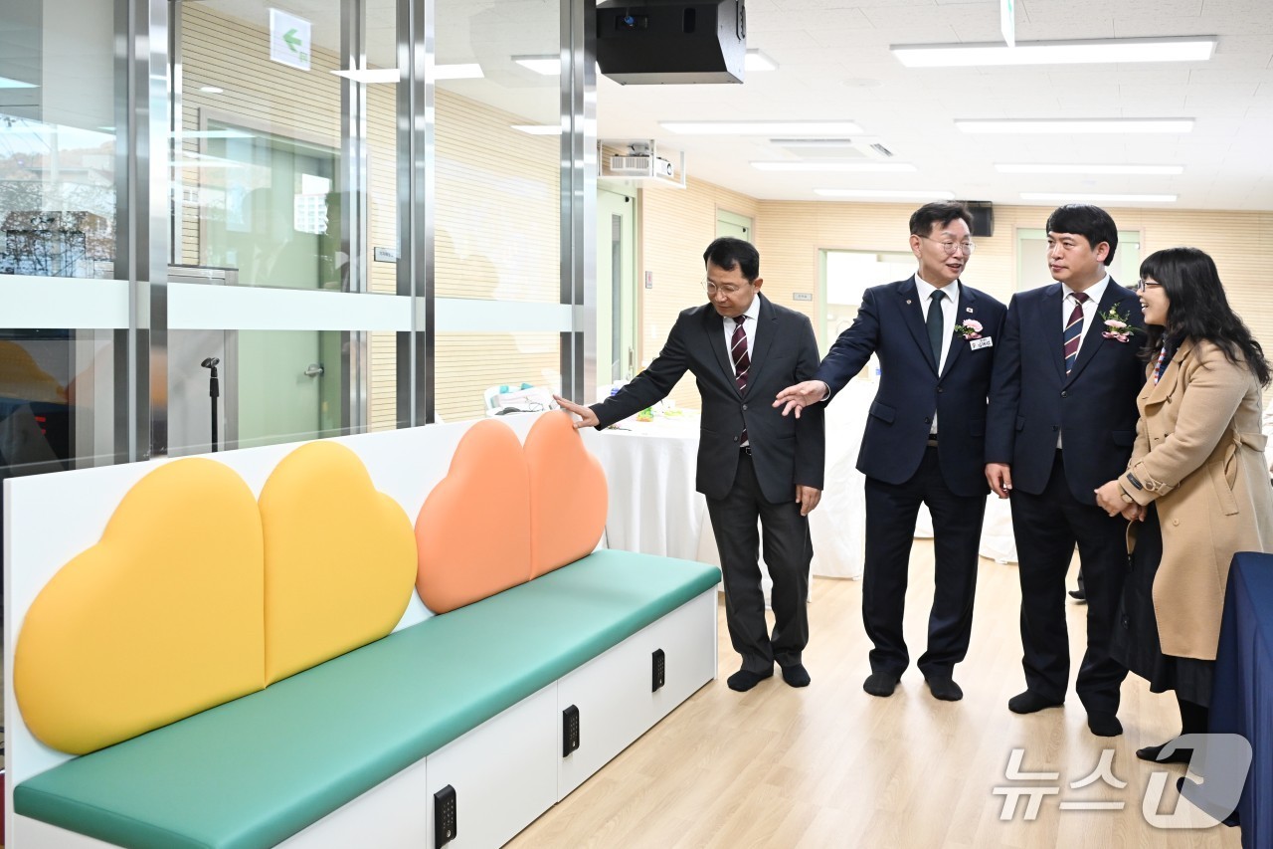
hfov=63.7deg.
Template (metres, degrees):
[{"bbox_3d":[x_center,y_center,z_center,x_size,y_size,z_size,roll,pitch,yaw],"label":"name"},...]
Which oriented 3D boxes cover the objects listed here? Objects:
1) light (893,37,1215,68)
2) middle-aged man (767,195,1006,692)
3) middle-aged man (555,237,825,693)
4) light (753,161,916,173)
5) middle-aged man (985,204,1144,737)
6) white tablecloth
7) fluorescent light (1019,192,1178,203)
[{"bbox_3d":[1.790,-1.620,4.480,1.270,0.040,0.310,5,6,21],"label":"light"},{"bbox_3d":[0.880,0.090,3.560,0.760,1.720,0.480,2,4,13],"label":"middle-aged man"},{"bbox_3d":[0.195,0.140,3.670,0.860,1.610,0.480,3,5,18],"label":"middle-aged man"},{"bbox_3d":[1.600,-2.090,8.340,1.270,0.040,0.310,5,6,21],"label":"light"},{"bbox_3d":[1.405,0.140,3.370,0.540,1.720,0.380,3,5,29],"label":"middle-aged man"},{"bbox_3d":[1.200,0.310,6.300,2.400,0.760,2.400,3,5,21],"label":"white tablecloth"},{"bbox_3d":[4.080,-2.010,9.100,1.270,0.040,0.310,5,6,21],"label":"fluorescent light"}]

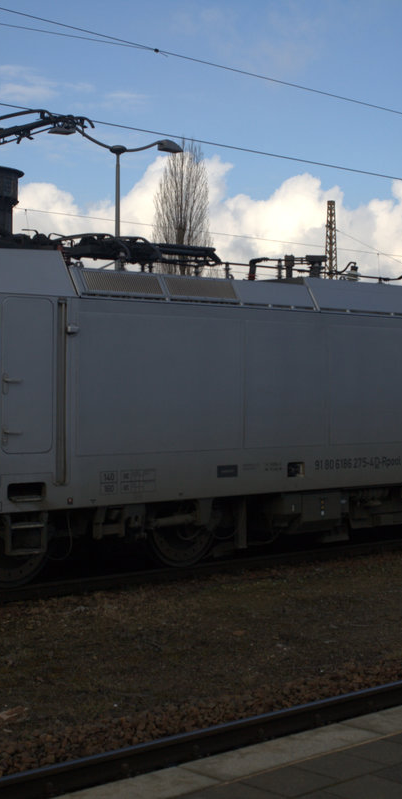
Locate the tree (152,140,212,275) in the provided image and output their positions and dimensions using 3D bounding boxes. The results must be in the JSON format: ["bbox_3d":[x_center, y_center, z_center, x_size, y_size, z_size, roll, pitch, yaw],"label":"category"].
[{"bbox_3d":[-1.310,-8.480,92.000,4.200,20.000,4.200,0,0,0],"label":"tree"}]

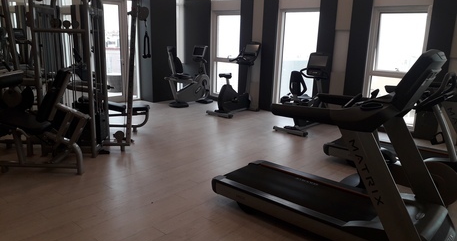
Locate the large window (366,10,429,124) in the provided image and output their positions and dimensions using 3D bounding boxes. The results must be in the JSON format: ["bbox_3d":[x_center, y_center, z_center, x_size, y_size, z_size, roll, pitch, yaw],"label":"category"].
[{"bbox_3d":[2.983,-0.912,6.363,0.930,2.060,0.120,12,17,37],"label":"large window"}]

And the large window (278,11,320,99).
[{"bbox_3d":[1.470,-1.236,7.517,0.930,2.060,0.120,12,17,37],"label":"large window"}]

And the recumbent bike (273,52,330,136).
[{"bbox_3d":[1.482,-0.544,6.563,0.660,1.360,1.380,12,17,37],"label":"recumbent bike"}]

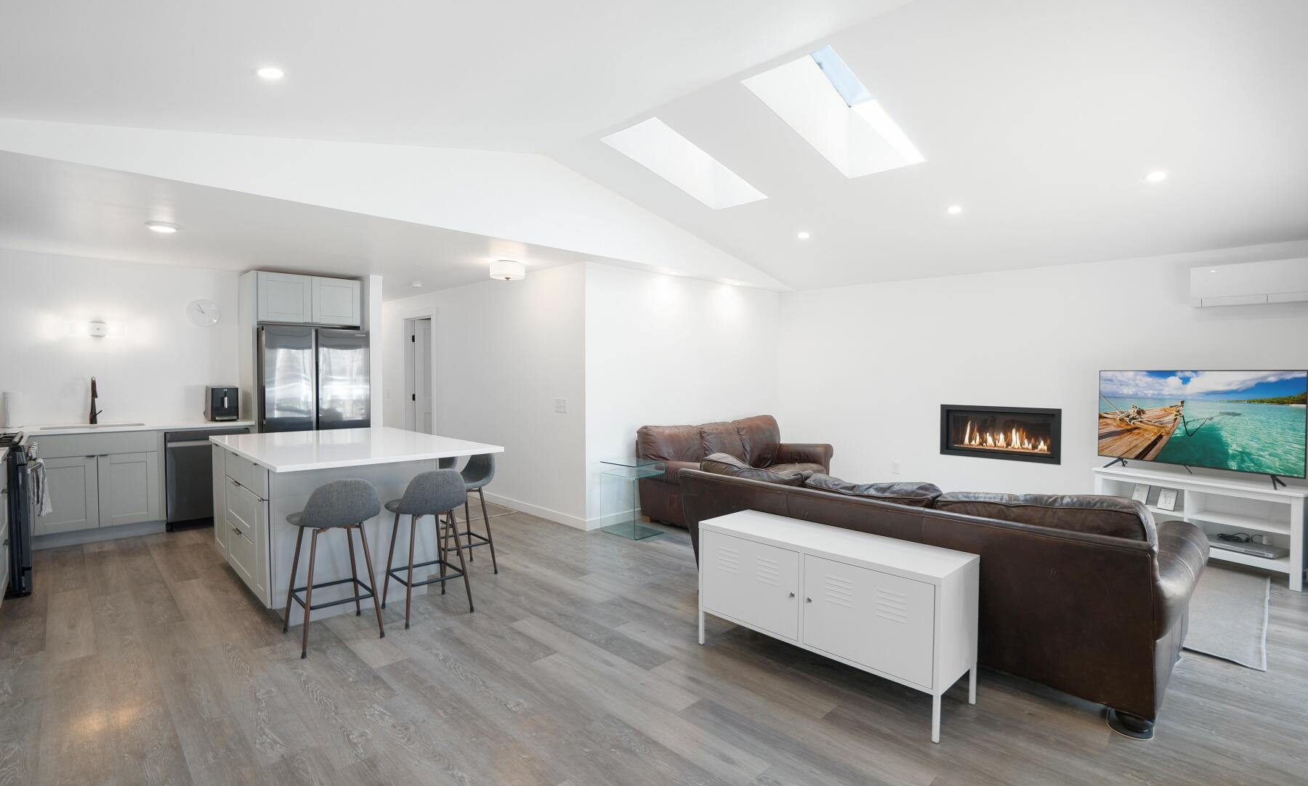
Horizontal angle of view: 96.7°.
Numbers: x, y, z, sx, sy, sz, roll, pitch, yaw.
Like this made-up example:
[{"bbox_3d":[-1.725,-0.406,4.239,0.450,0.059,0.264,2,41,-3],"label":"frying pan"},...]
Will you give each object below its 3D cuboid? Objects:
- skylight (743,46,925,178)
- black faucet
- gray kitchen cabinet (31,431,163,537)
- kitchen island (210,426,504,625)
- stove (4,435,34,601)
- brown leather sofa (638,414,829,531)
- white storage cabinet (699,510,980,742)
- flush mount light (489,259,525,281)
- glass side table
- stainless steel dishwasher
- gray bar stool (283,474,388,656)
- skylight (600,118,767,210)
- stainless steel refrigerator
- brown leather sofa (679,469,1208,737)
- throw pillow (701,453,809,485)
[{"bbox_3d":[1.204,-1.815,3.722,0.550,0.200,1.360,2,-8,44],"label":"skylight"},{"bbox_3d":[-4.852,0.070,5.056,0.230,0.420,0.090,2,2,44],"label":"black faucet"},{"bbox_3d":[-4.696,0.752,4.908,0.610,0.860,0.760,2,2,45],"label":"gray kitchen cabinet"},{"bbox_3d":[-2.056,0.790,3.926,1.880,0.918,1.250,2,2,45],"label":"kitchen island"},{"bbox_3d":[-4.351,0.782,3.625,0.760,0.930,0.680,2,2,45],"label":"stove"},{"bbox_3d":[0.892,0.740,5.853,0.950,0.930,2.060,2,2,45],"label":"brown leather sofa"},{"bbox_3d":[0.797,0.984,2.720,0.400,0.630,1.190,-1,2,-44],"label":"white storage cabinet"},{"bbox_3d":[-1.276,-1.059,5.032,0.310,0.165,0.310,0,2,0],"label":"flush mount light"},{"bbox_3d":[-0.172,0.917,5.117,0.440,0.610,0.390,2,2,45],"label":"glass side table"},{"bbox_3d":[-4.256,0.777,5.503,0.600,0.860,0.610,2,2,44],"label":"stainless steel dishwasher"},{"bbox_3d":[-1.711,0.854,3.086,0.470,0.870,0.420,2,2,44],"label":"gray bar stool"},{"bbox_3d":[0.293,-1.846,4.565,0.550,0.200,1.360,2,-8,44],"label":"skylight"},{"bbox_3d":[-3.511,0.286,5.939,0.740,1.790,0.910,2,2,45],"label":"stainless steel refrigerator"},{"bbox_3d":[1.376,0.854,3.300,1.090,0.860,2.450,-2,2,-44],"label":"brown leather sofa"},{"bbox_3d":[0.648,0.603,3.648,0.220,0.440,0.740,-22,16,-41],"label":"throw pillow"}]

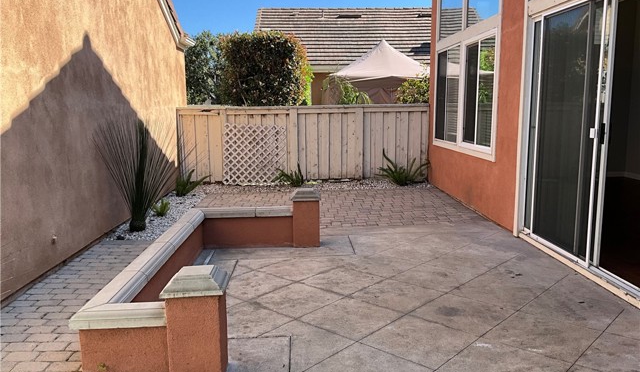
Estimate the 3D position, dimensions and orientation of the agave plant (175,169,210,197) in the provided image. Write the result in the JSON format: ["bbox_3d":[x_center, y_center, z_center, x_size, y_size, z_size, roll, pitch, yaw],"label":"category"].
[{"bbox_3d":[-2.172,-0.062,9.132,0.660,0.480,0.620,0,8,-2],"label":"agave plant"}]

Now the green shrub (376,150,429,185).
[{"bbox_3d":[1.585,-0.350,10.303,1.000,0.720,0.850,0,8,-2],"label":"green shrub"}]

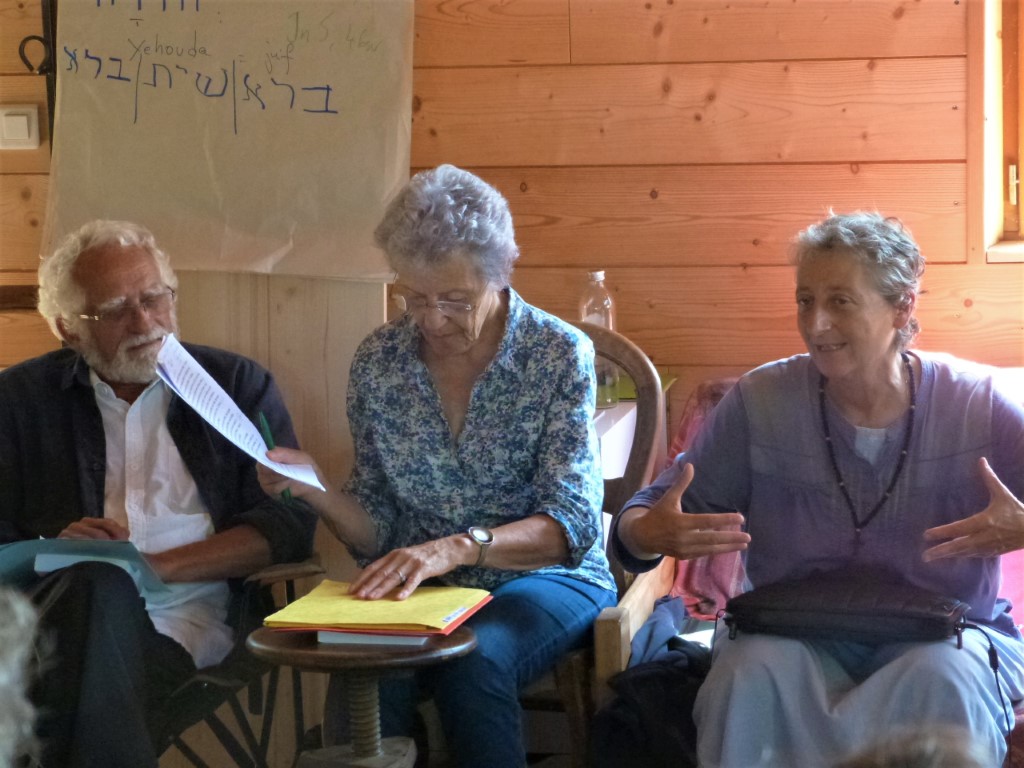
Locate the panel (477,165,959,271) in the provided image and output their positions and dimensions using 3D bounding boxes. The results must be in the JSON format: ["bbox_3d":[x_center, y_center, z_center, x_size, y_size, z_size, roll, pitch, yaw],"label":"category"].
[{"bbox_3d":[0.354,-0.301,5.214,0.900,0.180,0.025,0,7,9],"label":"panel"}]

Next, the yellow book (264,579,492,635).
[{"bbox_3d":[-0.181,0.304,4.000,0.240,0.018,0.280,1,7,17],"label":"yellow book"}]

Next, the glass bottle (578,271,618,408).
[{"bbox_3d":[0.146,-0.076,4.930,0.067,0.231,0.067,-1,7,0],"label":"glass bottle"}]

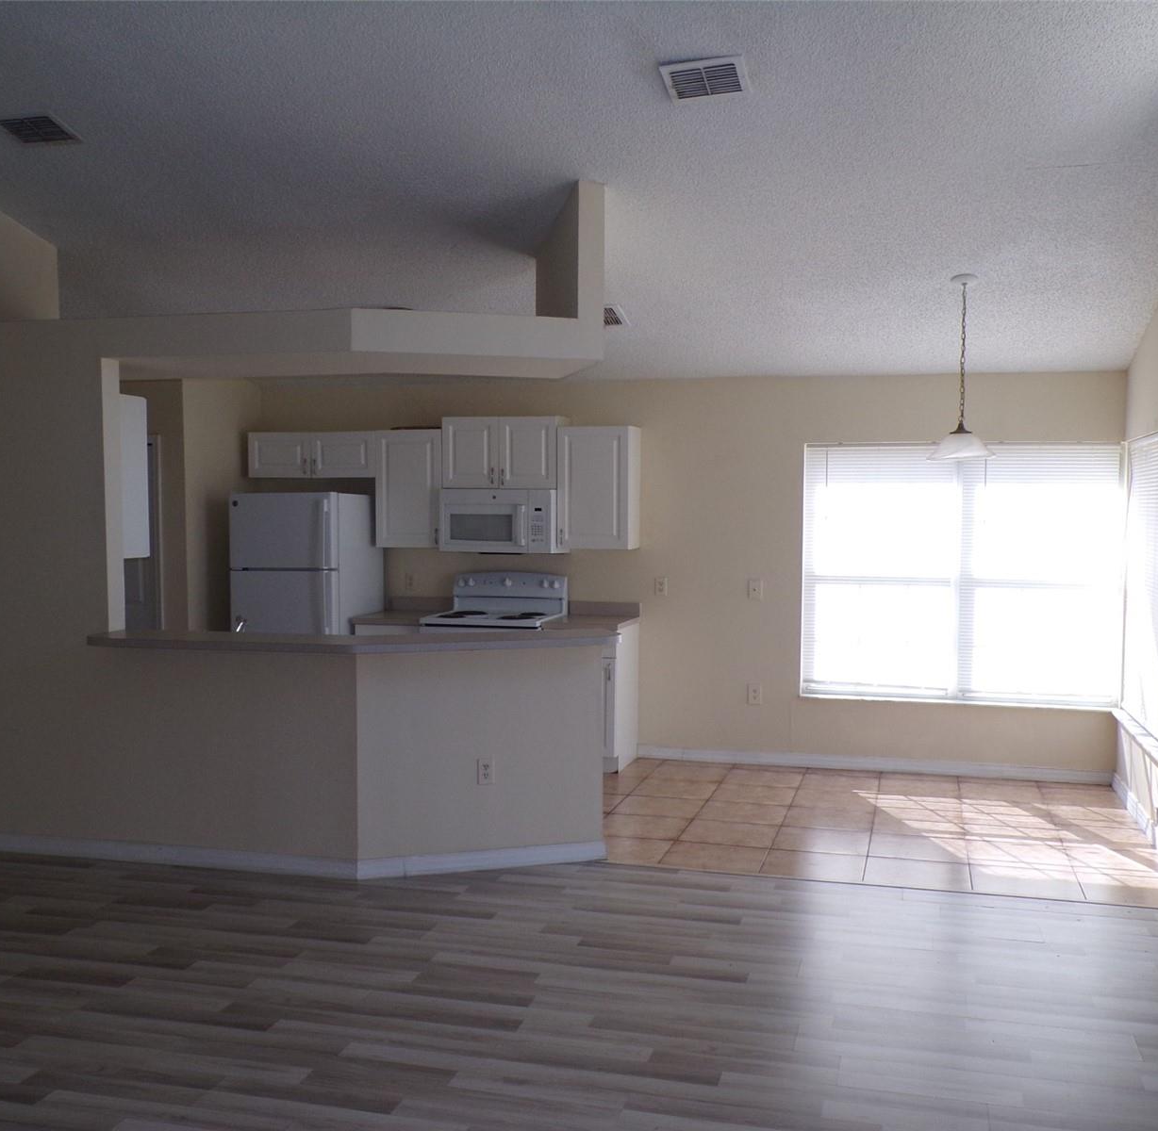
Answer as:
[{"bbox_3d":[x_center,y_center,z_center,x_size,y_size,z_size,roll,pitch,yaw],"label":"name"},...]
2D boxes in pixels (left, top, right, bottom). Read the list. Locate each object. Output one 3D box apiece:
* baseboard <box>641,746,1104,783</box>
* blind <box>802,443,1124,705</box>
[{"bbox_3d":[1.754,1.230,7.518,2.843,0.084,0.015,1,2,16],"label":"baseboard"},{"bbox_3d":[2.273,0.044,7.345,1.822,1.547,0.110,1,3,16],"label":"blind"}]

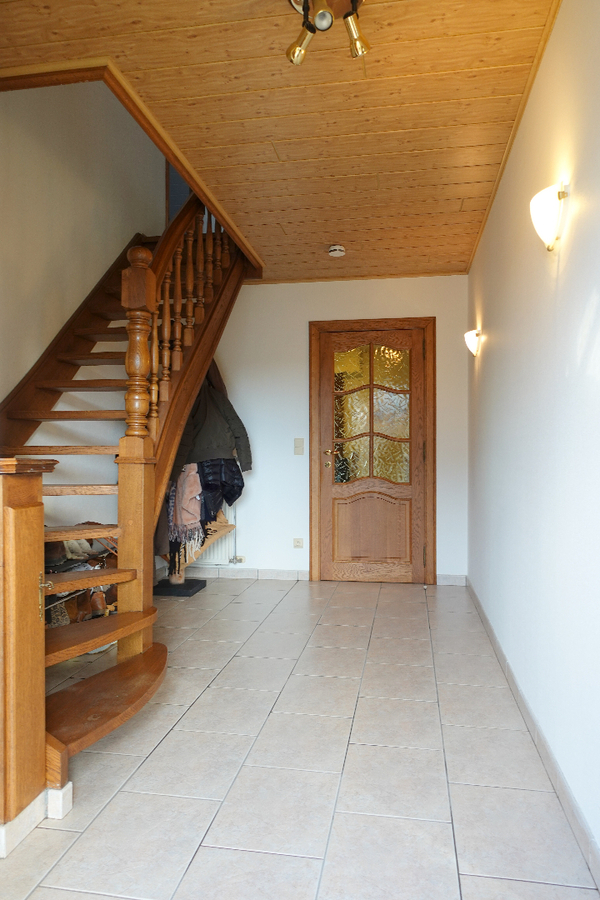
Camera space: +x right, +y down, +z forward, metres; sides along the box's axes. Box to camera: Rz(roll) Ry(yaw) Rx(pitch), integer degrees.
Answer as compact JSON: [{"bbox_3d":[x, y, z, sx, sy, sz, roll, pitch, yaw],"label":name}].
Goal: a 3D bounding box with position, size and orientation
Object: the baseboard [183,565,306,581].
[{"bbox_3d":[-0.477,1.031,4.986,1.120,0.083,0.012,0,0,10],"label":"baseboard"}]

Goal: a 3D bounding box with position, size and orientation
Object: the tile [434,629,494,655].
[{"bbox_3d":[0.888,1.058,3.293,0.323,0.010,0.409,0,0,10],"label":"tile"}]

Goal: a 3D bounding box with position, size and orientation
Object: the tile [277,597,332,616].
[{"bbox_3d":[0.011,1.062,4.055,0.330,0.010,0.409,0,0,10],"label":"tile"}]

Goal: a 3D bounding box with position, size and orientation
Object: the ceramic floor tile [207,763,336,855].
[{"bbox_3d":[-0.065,1.060,1.780,0.331,0.010,0.409,0,0,10],"label":"ceramic floor tile"}]

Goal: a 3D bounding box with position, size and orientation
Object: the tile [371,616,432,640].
[{"bbox_3d":[0.604,1.065,3.568,0.333,0.010,0.411,0,0,10],"label":"tile"}]

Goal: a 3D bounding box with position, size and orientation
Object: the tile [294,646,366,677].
[{"bbox_3d":[0.157,1.058,2.988,0.330,0.010,0.409,0,0,10],"label":"tile"}]

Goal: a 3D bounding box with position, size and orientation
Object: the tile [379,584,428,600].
[{"bbox_3d":[0.753,1.067,4.385,0.333,0.010,0.411,0,0,10],"label":"tile"}]

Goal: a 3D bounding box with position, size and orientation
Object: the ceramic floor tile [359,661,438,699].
[{"bbox_3d":[0.455,1.064,2.751,0.333,0.010,0.411,0,0,10],"label":"ceramic floor tile"}]

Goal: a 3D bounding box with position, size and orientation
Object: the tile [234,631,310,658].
[{"bbox_3d":[-0.135,1.060,3.243,0.330,0.010,0.409,0,0,10],"label":"tile"}]

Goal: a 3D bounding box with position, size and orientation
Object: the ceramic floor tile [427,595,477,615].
[{"bbox_3d":[1.039,1.064,4.120,0.317,0.010,0.411,0,0,10],"label":"ceramic floor tile"}]

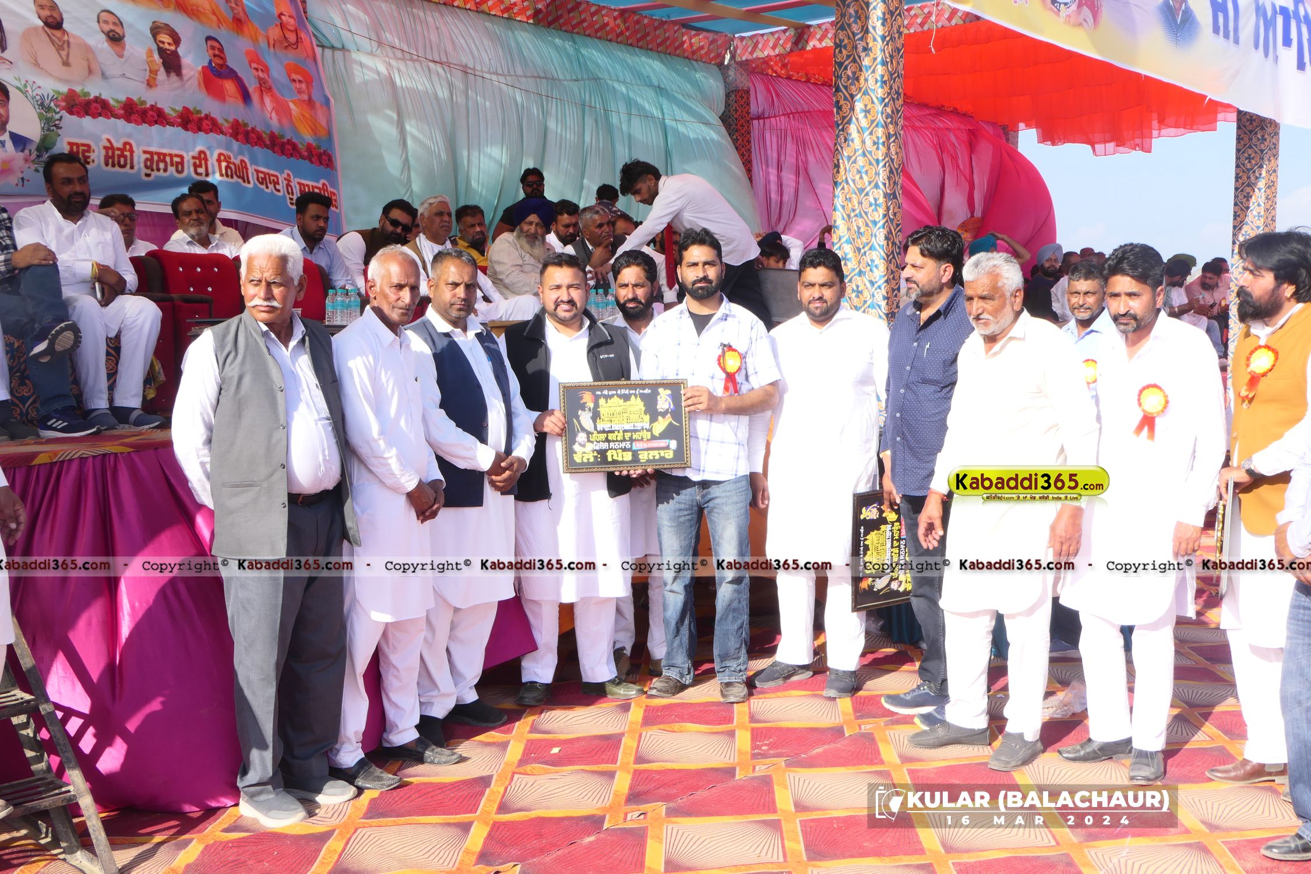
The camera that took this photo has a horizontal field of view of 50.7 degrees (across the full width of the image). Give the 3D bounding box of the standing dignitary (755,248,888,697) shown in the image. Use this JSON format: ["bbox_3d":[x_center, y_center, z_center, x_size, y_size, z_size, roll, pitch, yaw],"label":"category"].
[{"bbox_3d":[0.653,0.136,5.466,0.540,1.730,0.380,2,7,22],"label":"standing dignitary"}]

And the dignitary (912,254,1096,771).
[{"bbox_3d":[1.180,0.228,4.712,0.600,1.720,0.430,5,7,43],"label":"dignitary"}]

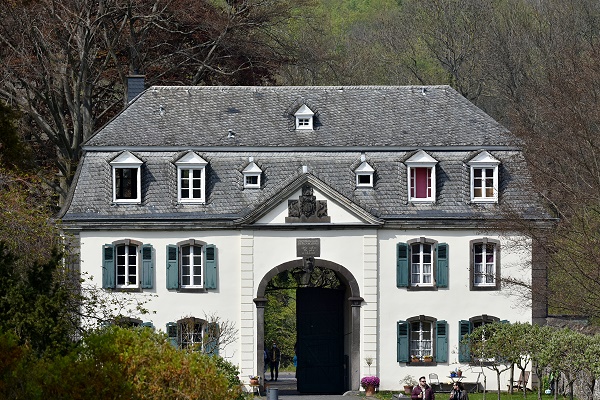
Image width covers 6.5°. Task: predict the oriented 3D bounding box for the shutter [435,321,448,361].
[{"bbox_3d":[6.023,6.002,222.264,0.487,1.757,0.060,0,-1,-3],"label":"shutter"}]

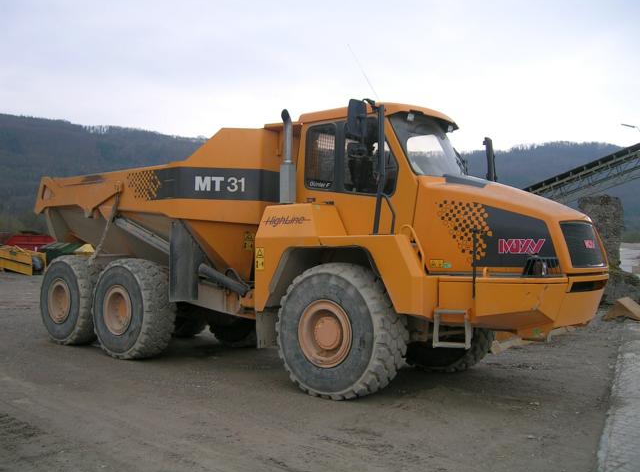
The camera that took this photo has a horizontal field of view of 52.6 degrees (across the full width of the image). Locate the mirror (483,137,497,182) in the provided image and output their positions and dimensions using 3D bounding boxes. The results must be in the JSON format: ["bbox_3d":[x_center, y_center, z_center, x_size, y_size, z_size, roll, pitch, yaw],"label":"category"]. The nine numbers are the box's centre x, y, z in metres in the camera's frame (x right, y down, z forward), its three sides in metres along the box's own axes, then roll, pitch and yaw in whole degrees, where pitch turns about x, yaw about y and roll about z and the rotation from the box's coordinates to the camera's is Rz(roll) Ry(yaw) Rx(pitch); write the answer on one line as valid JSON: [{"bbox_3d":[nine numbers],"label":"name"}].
[{"bbox_3d":[2.451,-1.089,9.330,0.110,0.660,0.250,0,-1,15],"label":"mirror"}]

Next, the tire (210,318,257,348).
[{"bbox_3d":[-1.429,1.192,11.921,1.568,1.568,0.620,0,-2,41],"label":"tire"}]

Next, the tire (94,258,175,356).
[{"bbox_3d":[-2.923,1.133,10.195,1.568,1.568,0.620,0,-2,41],"label":"tire"}]

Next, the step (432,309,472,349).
[{"bbox_3d":[1.336,0.929,6.481,0.400,0.400,0.090,0,-2,39],"label":"step"}]

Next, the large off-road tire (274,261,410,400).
[{"bbox_3d":[0.241,1.108,7.516,1.568,1.568,0.620,0,-2,39],"label":"large off-road tire"}]

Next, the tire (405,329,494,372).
[{"bbox_3d":[1.668,1.167,9.298,1.568,1.568,0.620,0,-2,39],"label":"tire"}]

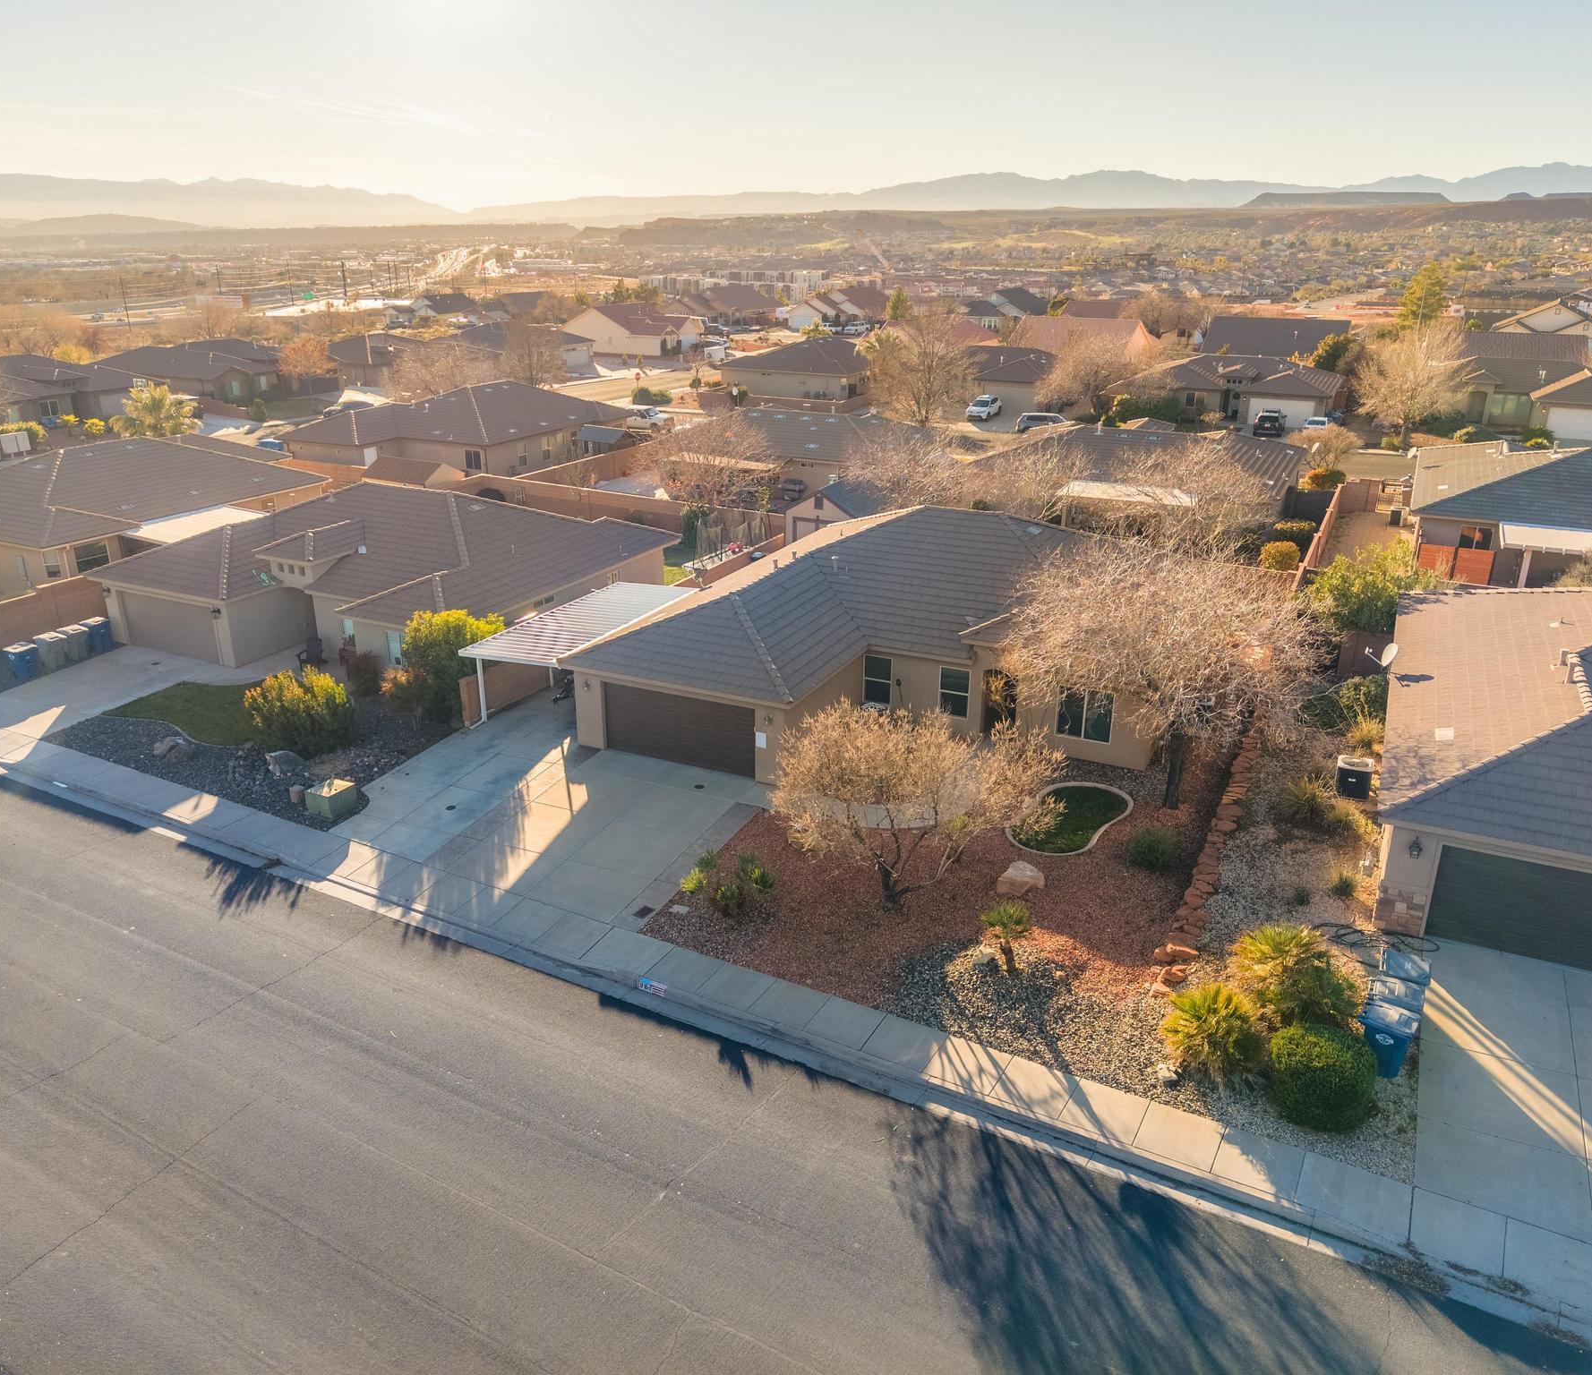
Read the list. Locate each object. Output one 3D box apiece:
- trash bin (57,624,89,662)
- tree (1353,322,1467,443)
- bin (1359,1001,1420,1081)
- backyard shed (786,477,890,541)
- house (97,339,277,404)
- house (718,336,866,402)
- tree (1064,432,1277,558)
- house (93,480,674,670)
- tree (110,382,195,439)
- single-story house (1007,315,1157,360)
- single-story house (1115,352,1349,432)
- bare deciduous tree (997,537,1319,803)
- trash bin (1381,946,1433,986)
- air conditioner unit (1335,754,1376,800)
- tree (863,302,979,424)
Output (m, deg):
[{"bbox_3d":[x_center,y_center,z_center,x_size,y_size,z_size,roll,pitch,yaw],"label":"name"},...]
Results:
[{"bbox_3d":[-25.702,-1.556,45.511,0.900,1.160,0.750,10,22,24],"label":"trash bin"},{"bbox_3d":[41.329,-20.429,85.157,7.800,8.050,7.600,0,20,0],"label":"tree"},{"bbox_3d":[10.407,6.234,22.409,0.850,1.080,0.660,14,24,32],"label":"bin"},{"bbox_3d":[1.835,-7.776,58.229,3.250,3.400,3.700,9,22,22],"label":"backyard shed"},{"bbox_3d":[-63.762,-35.286,140.136,17.500,5.400,16.000,9,22,23],"label":"house"},{"bbox_3d":[2.806,-31.528,123.857,12.767,4.900,18.787,10,22,23],"label":"house"},{"bbox_3d":[16.406,-7.438,53.803,7.800,6.300,7.400,10,22,24],"label":"tree"},{"bbox_3d":[-15.103,-4.906,49.812,17.000,4.950,15.700,10,22,24],"label":"house"},{"bbox_3d":[-43.832,-17.486,87.383,5.900,6.800,5.900,0,20,0],"label":"tree"},{"bbox_3d":[31.628,-38.148,140.329,13.000,5.200,14.400,10,22,24],"label":"single-story house"},{"bbox_3d":[36.646,-25.228,106.187,16.100,4.650,15.300,10,22,24],"label":"single-story house"},{"bbox_3d":[9.276,-0.171,33.001,7.922,7.156,7.922,0,21,0],"label":"bare deciduous tree"},{"bbox_3d":[12.084,6.019,25.417,0.900,1.150,0.750,10,22,24],"label":"trash bin"},{"bbox_3d":[15.519,2.487,35.293,0.840,0.880,0.850,10,22,24],"label":"air conditioner unit"},{"bbox_3d":[9.533,-24.660,97.801,8.630,9.015,8.630,0,21,0],"label":"tree"}]

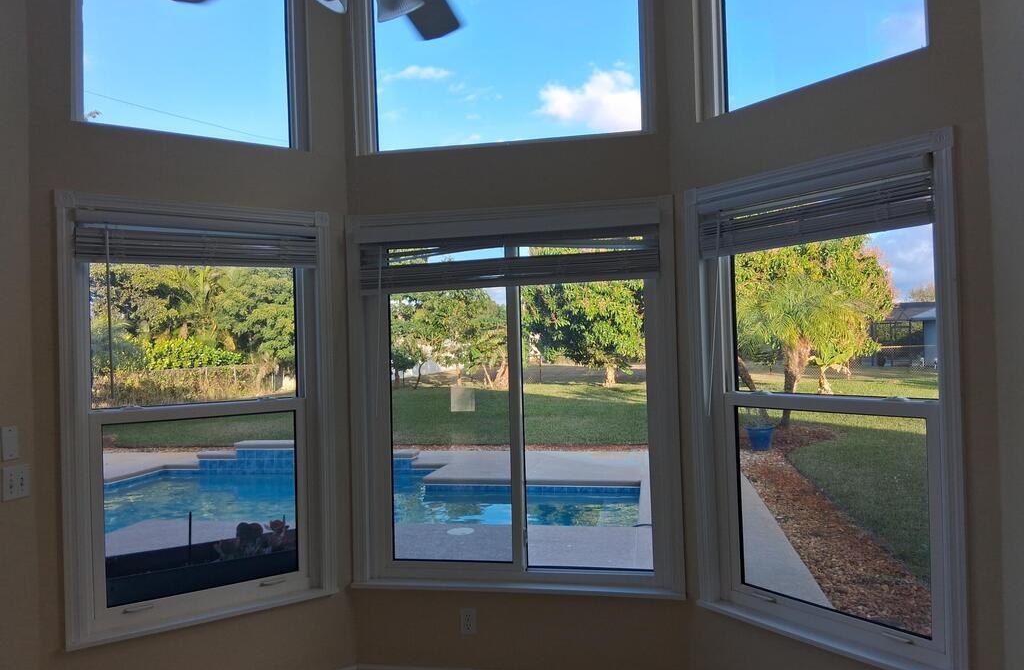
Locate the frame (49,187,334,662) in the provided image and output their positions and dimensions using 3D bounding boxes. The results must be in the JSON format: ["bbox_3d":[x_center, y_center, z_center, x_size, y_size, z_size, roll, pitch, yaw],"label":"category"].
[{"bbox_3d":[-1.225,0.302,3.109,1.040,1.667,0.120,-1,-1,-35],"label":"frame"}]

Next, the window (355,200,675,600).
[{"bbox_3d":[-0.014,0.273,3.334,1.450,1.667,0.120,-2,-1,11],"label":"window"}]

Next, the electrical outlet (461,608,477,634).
[{"bbox_3d":[-0.189,1.241,3.330,0.071,0.115,0.012,-2,-1,11],"label":"electrical outlet"}]

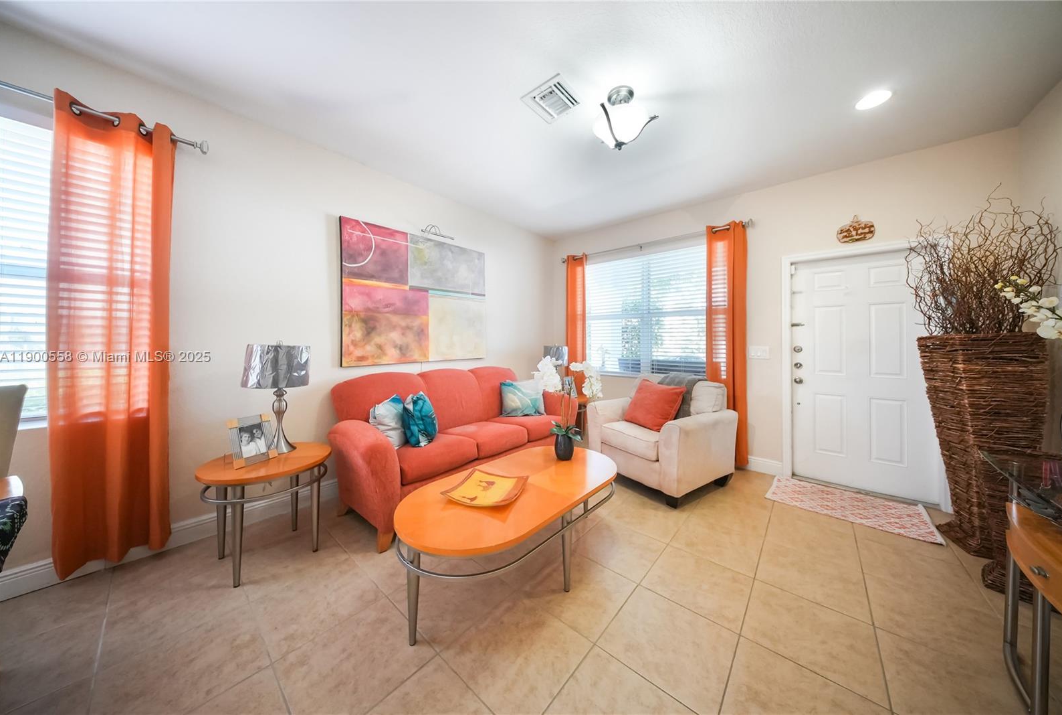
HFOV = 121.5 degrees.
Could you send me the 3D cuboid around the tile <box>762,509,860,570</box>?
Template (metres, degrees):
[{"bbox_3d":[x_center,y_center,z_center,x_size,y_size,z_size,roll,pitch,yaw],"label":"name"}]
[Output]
[{"bbox_3d":[1.906,1.236,2.027,0.457,0.010,0.457,1,2,41],"label":"tile"}]

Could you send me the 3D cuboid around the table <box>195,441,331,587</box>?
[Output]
[{"bbox_3d":[-1.622,0.925,1.846,0.610,0.585,0.630,1,2,41],"label":"table"}]

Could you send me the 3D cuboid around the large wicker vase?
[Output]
[{"bbox_3d":[2.967,0.558,1.962,0.370,1.375,0.340,1,1,25],"label":"large wicker vase"}]

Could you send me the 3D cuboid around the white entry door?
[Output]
[{"bbox_3d":[2.990,0.129,2.716,0.910,2.060,0.050,1,2,41],"label":"white entry door"}]

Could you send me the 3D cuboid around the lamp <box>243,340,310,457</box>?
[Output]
[{"bbox_3d":[-1.675,0.254,2.003,0.355,0.710,0.355,1,2,41],"label":"lamp"}]

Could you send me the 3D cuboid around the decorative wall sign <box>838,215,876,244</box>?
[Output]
[{"bbox_3d":[2.946,-1.164,2.696,0.250,0.250,0.015,1,2,41],"label":"decorative wall sign"}]

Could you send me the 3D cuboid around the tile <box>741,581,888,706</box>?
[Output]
[{"bbox_3d":[1.285,1.267,1.377,0.457,0.010,0.457,1,2,41],"label":"tile"}]

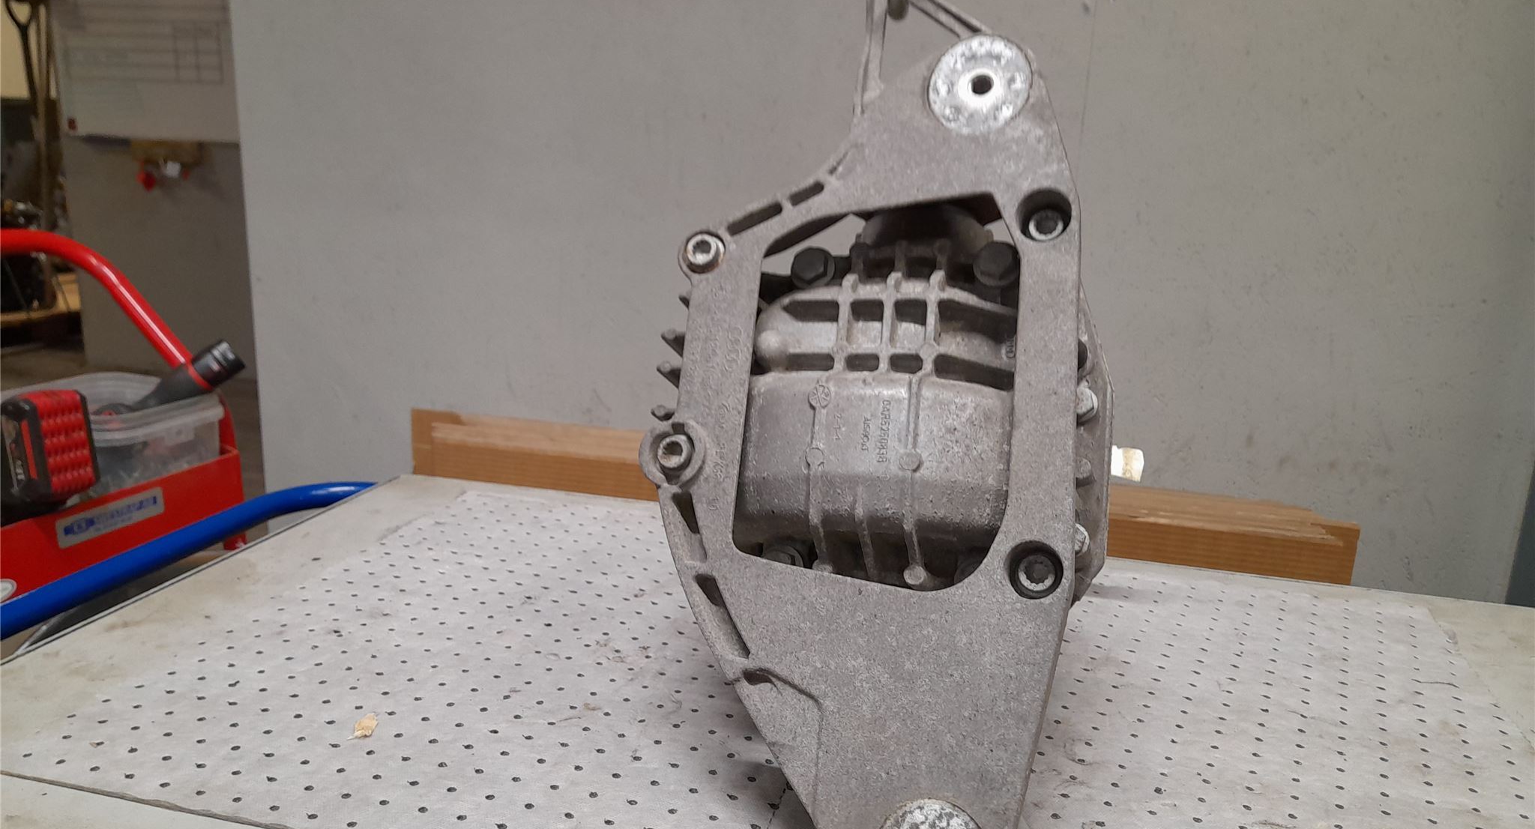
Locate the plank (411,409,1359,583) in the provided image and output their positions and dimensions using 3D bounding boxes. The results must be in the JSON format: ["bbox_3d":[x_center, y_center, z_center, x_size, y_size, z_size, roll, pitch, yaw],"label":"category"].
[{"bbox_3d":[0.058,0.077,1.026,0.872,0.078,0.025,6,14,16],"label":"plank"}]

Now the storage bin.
[{"bbox_3d":[-0.759,0.078,1.095,0.260,0.135,0.340,8,14,22],"label":"storage bin"}]

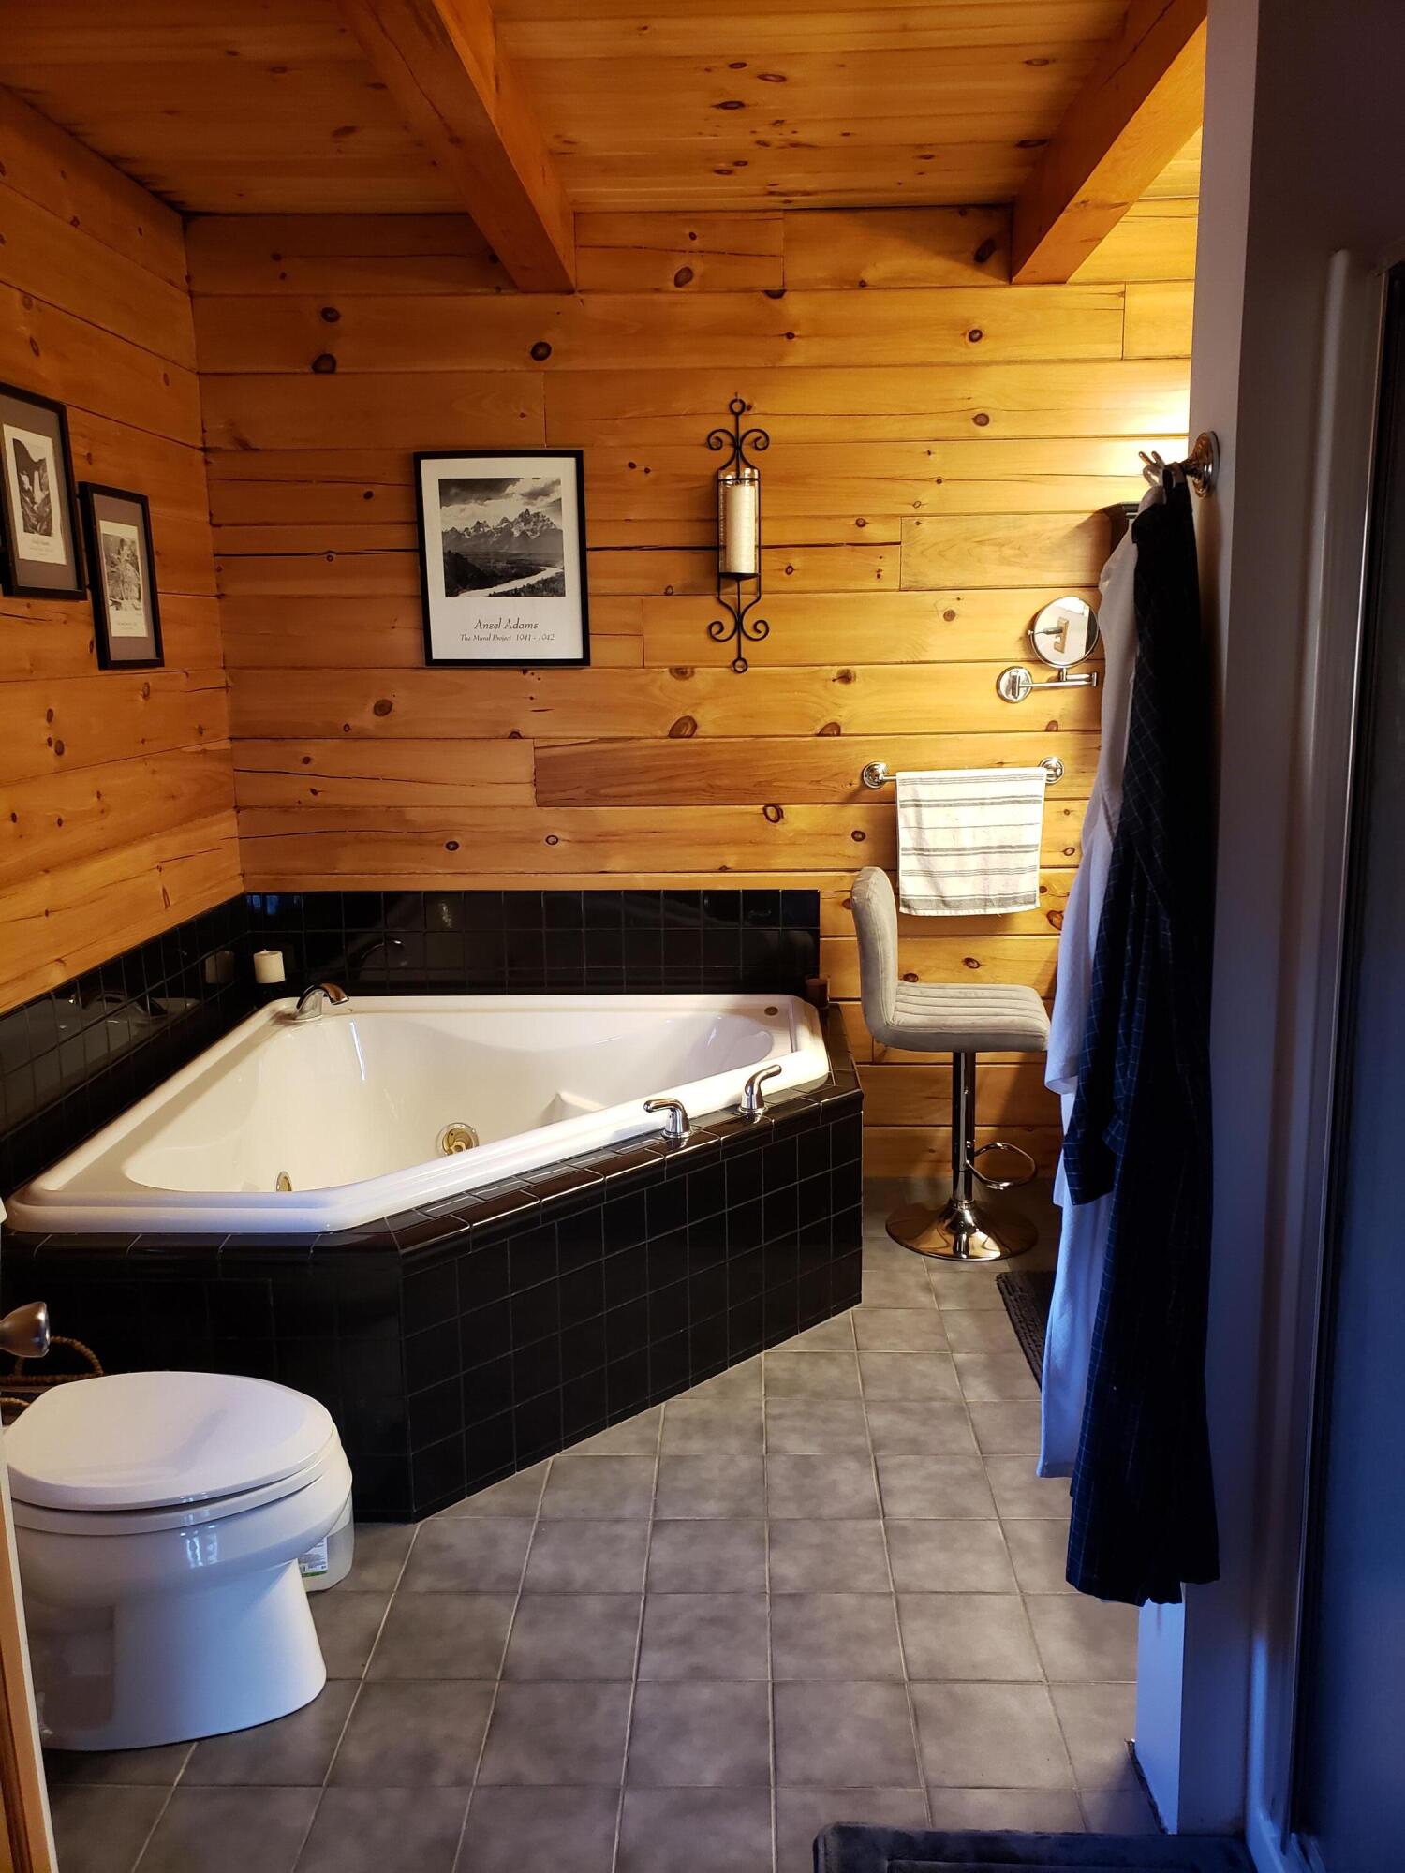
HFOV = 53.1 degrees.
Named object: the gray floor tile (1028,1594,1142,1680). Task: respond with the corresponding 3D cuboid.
[{"bbox_3d":[0.602,1.067,2.137,0.197,0.010,0.197,-1,11,2],"label":"gray floor tile"}]

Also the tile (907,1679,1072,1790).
[{"bbox_3d":[0.396,1.109,1.950,0.197,0.010,0.197,-1,11,2],"label":"tile"}]

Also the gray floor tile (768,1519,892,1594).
[{"bbox_3d":[0.209,1.035,2.345,0.197,0.010,0.197,-1,11,2],"label":"gray floor tile"}]

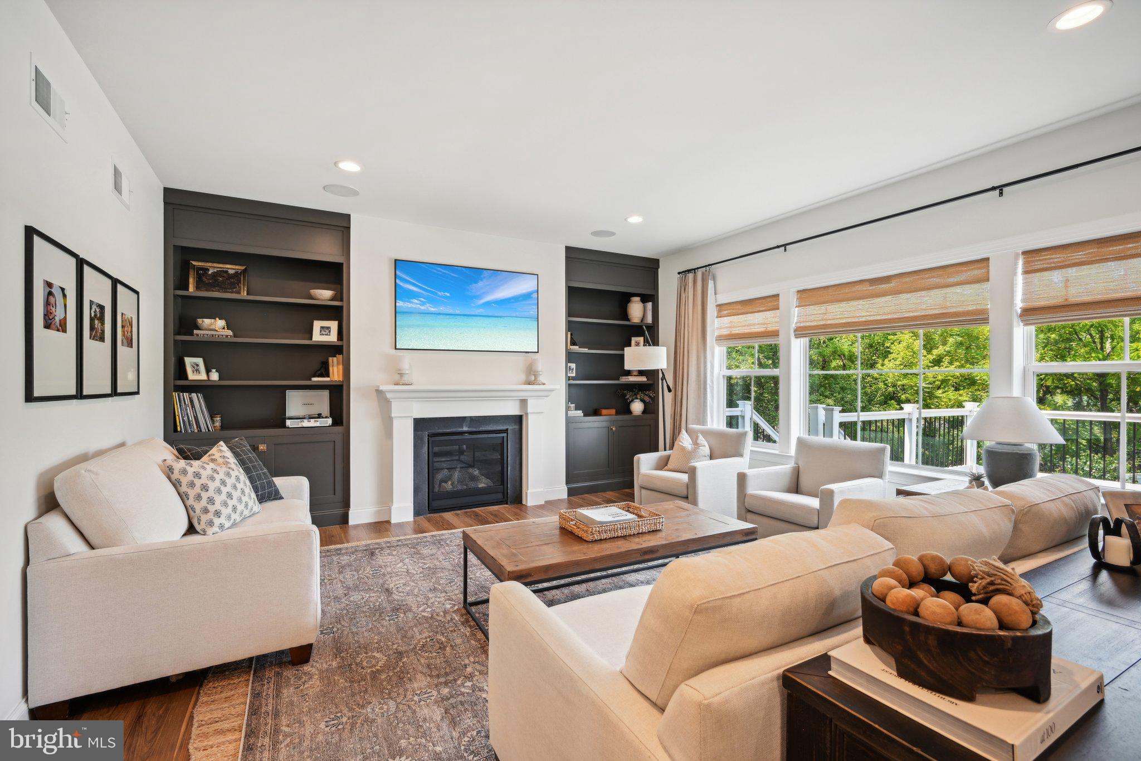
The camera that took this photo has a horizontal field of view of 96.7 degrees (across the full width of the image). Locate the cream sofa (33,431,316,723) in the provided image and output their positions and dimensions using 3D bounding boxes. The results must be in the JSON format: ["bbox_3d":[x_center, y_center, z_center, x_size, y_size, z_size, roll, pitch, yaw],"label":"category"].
[{"bbox_3d":[-1.840,0.806,2.600,0.925,0.960,1.330,0,0,-29],"label":"cream sofa"}]

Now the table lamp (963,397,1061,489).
[{"bbox_3d":[2.569,0.379,2.951,0.445,0.590,0.445,0,0,-29],"label":"table lamp"}]

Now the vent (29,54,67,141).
[{"bbox_3d":[-2.045,-1.101,2.004,0.020,0.190,0.360,0,0,-29],"label":"vent"}]

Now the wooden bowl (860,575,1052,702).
[{"bbox_3d":[0.638,0.426,0.858,0.245,0.108,0.245,0,0,0],"label":"wooden bowl"}]

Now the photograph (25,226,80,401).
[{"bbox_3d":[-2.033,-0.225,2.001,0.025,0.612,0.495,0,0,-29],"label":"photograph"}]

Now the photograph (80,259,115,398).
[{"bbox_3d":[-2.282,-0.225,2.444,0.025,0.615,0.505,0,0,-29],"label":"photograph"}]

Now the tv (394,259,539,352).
[{"bbox_3d":[-0.975,-0.704,5.029,1.455,0.825,0.040,0,0,-29],"label":"tv"}]

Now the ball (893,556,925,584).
[{"bbox_3d":[0.626,0.350,0.939,0.048,0.048,0.048,0,0,0],"label":"ball"}]

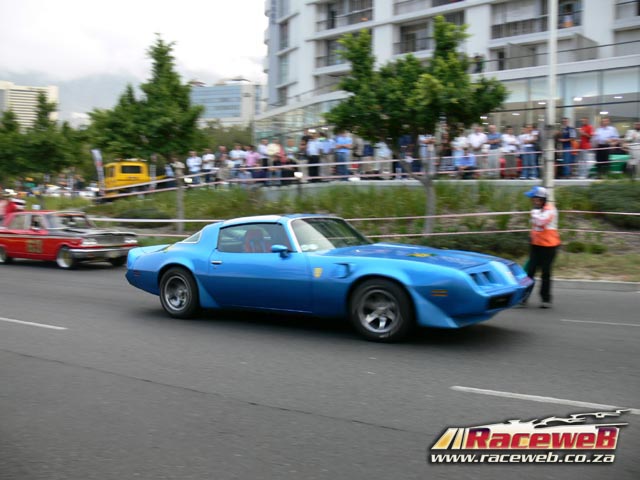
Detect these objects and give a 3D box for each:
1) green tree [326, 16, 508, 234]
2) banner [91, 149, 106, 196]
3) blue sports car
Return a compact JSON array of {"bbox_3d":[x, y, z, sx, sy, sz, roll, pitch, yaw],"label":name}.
[{"bbox_3d":[2.170,-2.526,14.400,4.000,4.900,3.800,0,2,0],"label":"green tree"},{"bbox_3d":[-9.413,-2.869,27.500,0.650,2.050,0.150,-1,3,-18],"label":"banner"},{"bbox_3d":[-0.090,0.325,7.730,5.030,1.260,1.870,1,3,35],"label":"blue sports car"}]

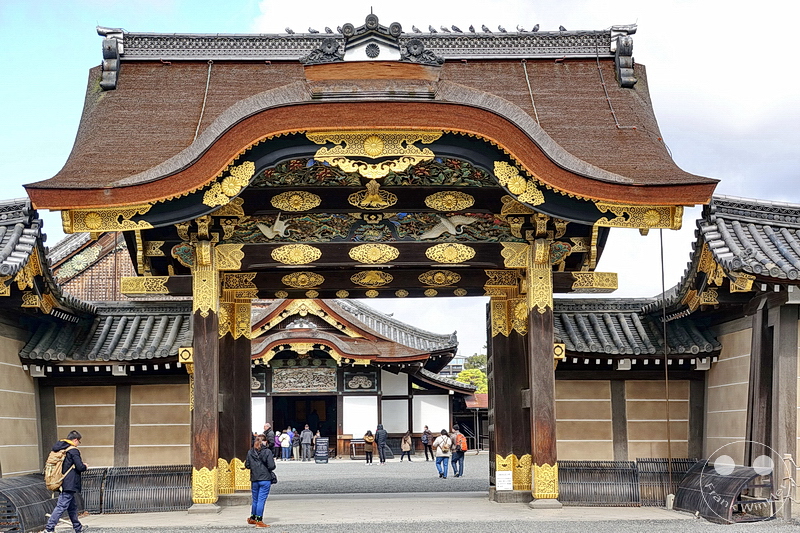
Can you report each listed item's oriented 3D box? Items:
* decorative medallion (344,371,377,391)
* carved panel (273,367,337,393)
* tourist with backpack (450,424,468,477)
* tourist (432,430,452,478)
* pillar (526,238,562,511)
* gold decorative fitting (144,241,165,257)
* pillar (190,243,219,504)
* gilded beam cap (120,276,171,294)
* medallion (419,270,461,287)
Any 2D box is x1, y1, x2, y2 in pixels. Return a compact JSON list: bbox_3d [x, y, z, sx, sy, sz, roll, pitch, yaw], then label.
[{"bbox_3d":[-1.967,5.728,59.757,1.643,0.943,0.140,-1,-8,0],"label":"decorative medallion"},{"bbox_3d":[-4.699,5.593,59.215,3.171,1.253,0.150,0,-8,-3],"label":"carved panel"},{"bbox_3d":[1.959,6.084,39.669,0.550,1.750,0.520,4,-9,-30],"label":"tourist with backpack"},{"bbox_3d":[1.422,6.272,40.145,0.580,1.620,0.420,2,-8,-18],"label":"tourist"},{"bbox_3d":[3.027,2.256,25.858,0.560,5.615,0.560,0,-8,-3],"label":"pillar"},{"bbox_3d":[-6.326,-0.445,31.016,0.537,0.418,0.150,0,-8,-3],"label":"gold decorative fitting"},{"bbox_3d":[-4.074,2.273,25.340,0.546,5.504,0.540,0,-8,-3],"label":"pillar"},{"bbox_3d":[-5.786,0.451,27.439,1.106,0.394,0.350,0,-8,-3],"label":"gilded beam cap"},{"bbox_3d":[0.918,0.273,27.631,0.991,0.378,0.080,0,-8,-3],"label":"medallion"}]

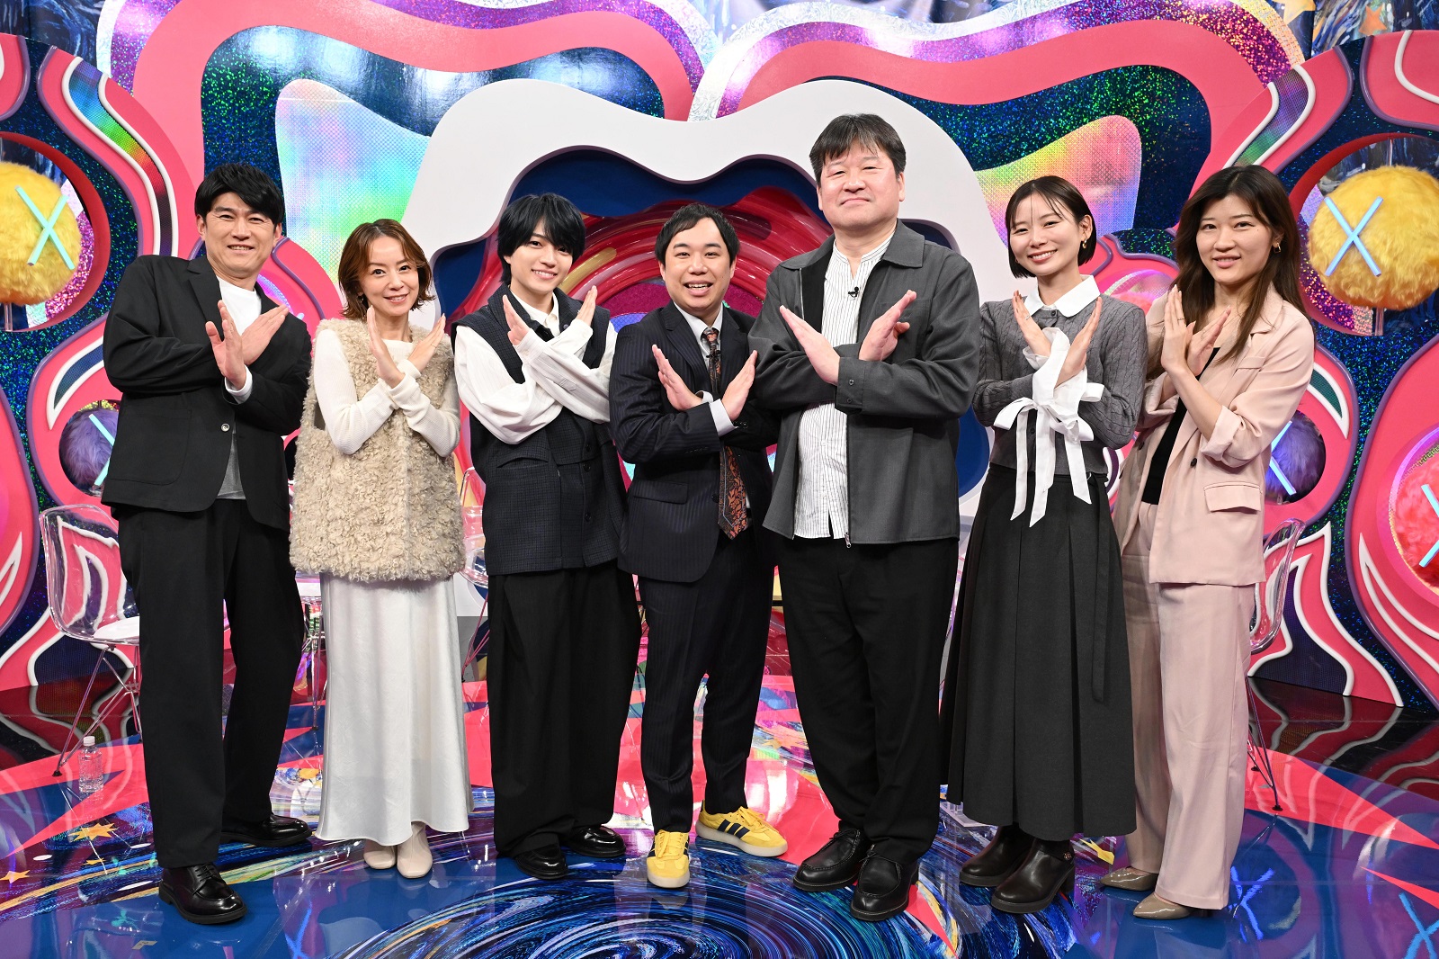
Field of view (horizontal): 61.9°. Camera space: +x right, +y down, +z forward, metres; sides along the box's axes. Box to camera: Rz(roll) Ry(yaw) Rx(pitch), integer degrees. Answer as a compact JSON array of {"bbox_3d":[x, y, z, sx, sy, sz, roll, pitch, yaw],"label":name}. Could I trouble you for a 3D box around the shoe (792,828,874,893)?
[{"bbox_3d":[0.285,0.918,2.983,0.108,0.115,0.290,4,7,30],"label":"shoe"}]

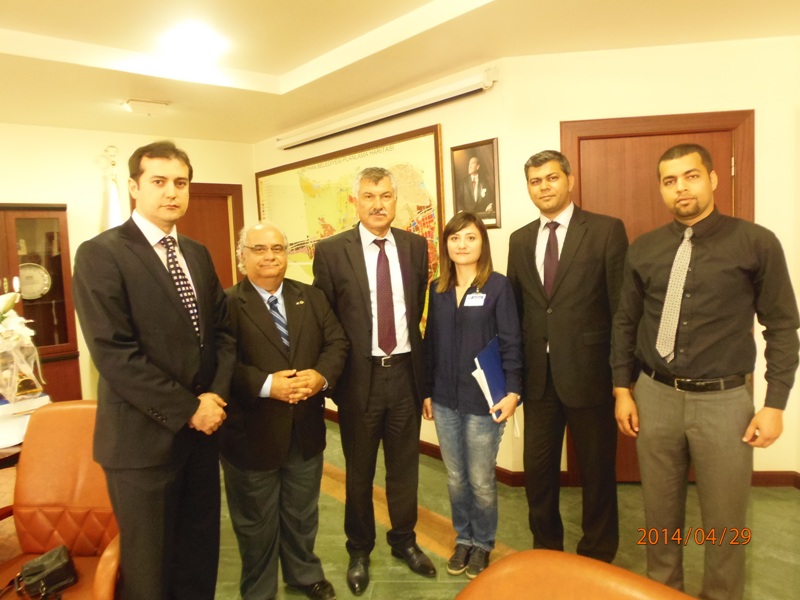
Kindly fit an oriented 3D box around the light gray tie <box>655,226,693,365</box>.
[{"bbox_3d":[0.941,-0.016,1.885,0.078,0.465,0.065,12,13,35],"label":"light gray tie"}]

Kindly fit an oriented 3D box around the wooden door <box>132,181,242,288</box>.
[{"bbox_3d":[-1.786,0.025,4.902,0.981,2.083,0.100,-8,7,-42],"label":"wooden door"}]

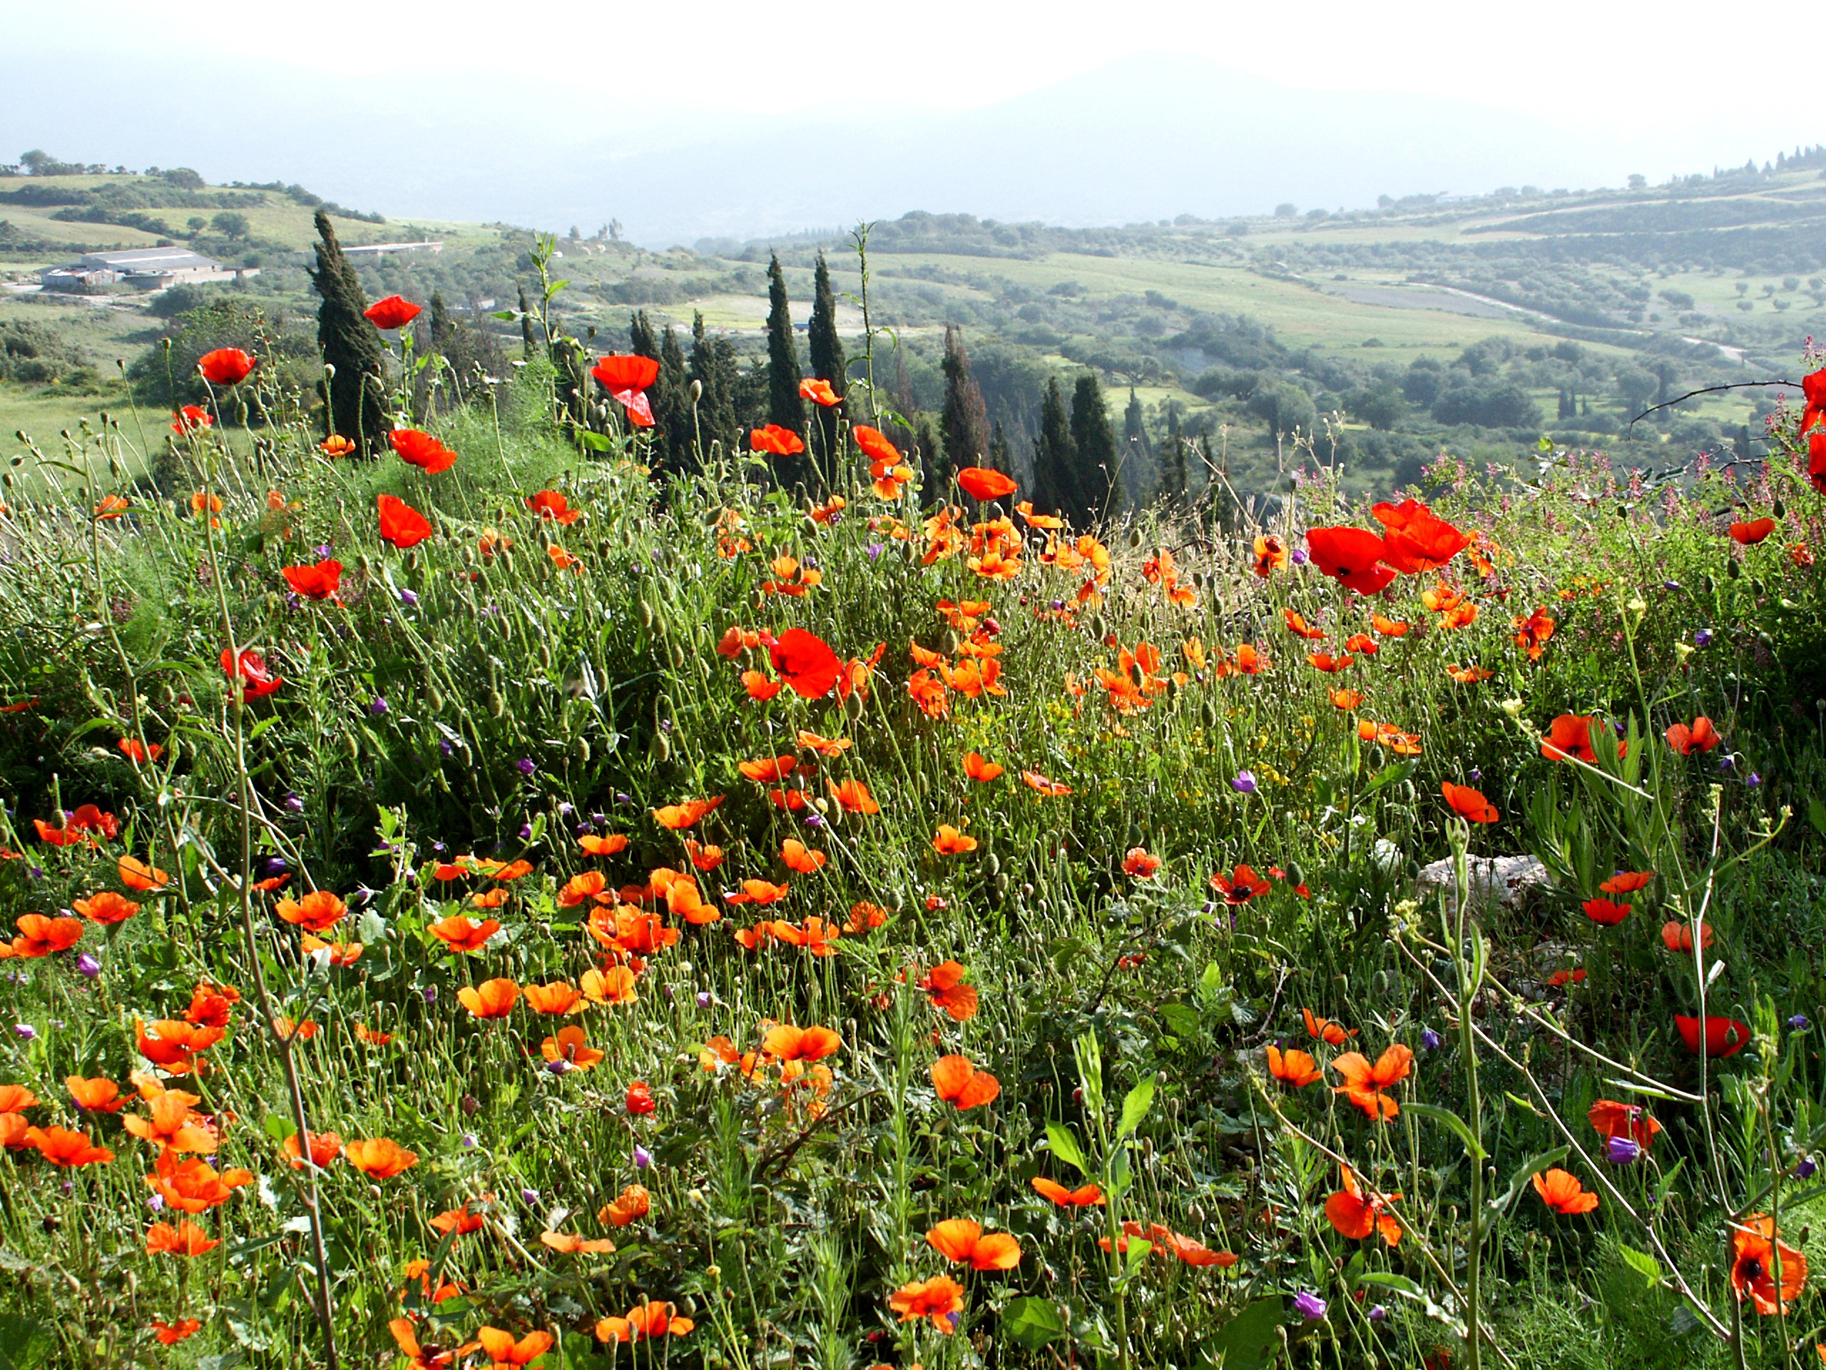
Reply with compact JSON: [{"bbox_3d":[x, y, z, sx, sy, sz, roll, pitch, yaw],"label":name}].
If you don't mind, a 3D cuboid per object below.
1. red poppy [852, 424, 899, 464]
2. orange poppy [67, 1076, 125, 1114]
[{"bbox_3d":[-0.044,-0.283,4.100,0.060,0.034,0.055,35,9,0],"label":"red poppy"},{"bbox_3d":[-0.728,0.365,3.100,0.052,0.028,0.050,0,9,0],"label":"orange poppy"}]

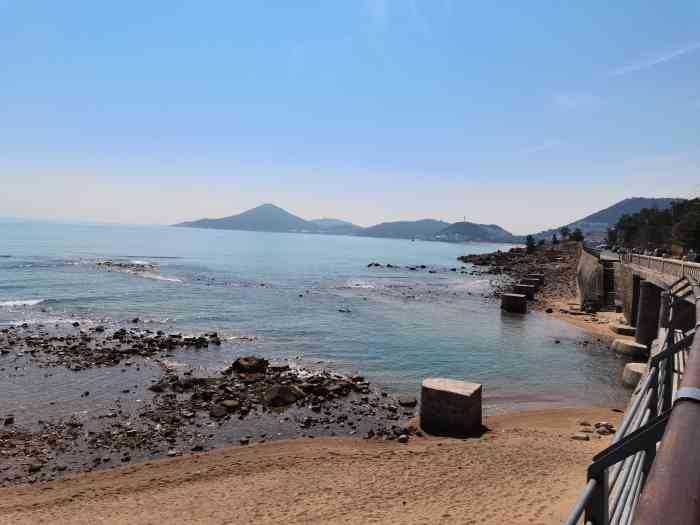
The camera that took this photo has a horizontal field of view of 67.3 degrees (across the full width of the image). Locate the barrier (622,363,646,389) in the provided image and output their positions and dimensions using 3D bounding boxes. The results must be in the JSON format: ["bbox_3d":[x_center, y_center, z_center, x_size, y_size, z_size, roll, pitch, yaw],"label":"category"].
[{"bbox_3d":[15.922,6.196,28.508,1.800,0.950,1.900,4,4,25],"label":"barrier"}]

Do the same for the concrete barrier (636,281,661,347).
[{"bbox_3d":[20.735,3.452,35.880,1.500,4.100,1.500,4,4,25],"label":"concrete barrier"}]

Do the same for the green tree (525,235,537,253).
[{"bbox_3d":[49.879,-5.202,144.862,3.100,4.950,3.100,4,4,25],"label":"green tree"}]

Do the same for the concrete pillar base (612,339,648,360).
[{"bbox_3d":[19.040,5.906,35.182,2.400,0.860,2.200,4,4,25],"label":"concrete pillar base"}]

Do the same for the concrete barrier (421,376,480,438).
[{"bbox_3d":[3.848,5.477,19.995,1.850,1.550,1.550,4,4,27],"label":"concrete barrier"}]

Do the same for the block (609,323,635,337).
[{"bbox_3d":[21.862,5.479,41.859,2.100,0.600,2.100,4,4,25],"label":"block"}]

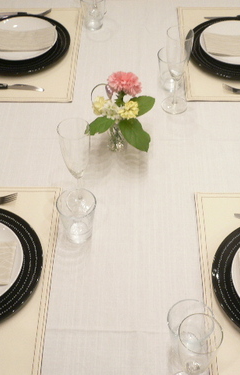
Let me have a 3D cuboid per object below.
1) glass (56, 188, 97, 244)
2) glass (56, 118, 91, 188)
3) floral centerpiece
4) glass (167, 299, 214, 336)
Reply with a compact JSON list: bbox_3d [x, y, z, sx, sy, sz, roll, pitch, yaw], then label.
[{"bbox_3d":[-0.089,0.065,1.074,0.079,0.103,0.079,0,51,1],"label":"glass"},{"bbox_3d":[-0.089,-0.042,1.079,0.068,0.228,0.068,0,51,1],"label":"glass"},{"bbox_3d":[0.006,-0.163,1.202,0.145,0.185,0.140,0,51,1],"label":"floral centerpiece"},{"bbox_3d":[0.123,0.261,0.914,0.079,0.103,0.079,0,51,1],"label":"glass"}]

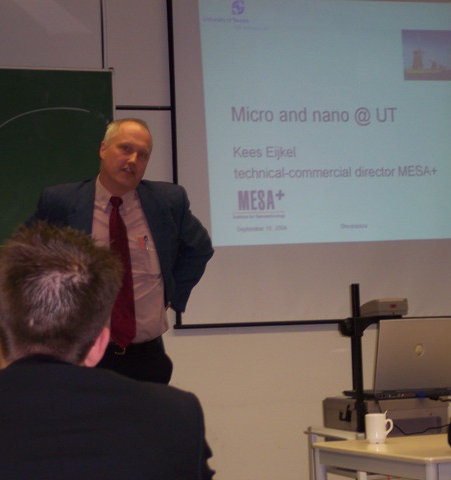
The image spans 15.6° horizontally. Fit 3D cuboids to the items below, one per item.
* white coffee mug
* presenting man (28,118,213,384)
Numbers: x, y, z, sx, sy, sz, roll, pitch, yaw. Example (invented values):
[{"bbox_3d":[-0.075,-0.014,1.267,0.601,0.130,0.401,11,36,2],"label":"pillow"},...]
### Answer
[{"bbox_3d":[0.505,0.620,5.400,0.091,0.095,0.069,-2,-3,5],"label":"white coffee mug"},{"bbox_3d":[-0.325,0.511,5.223,0.620,1.800,0.350,-2,-3,-8],"label":"presenting man"}]

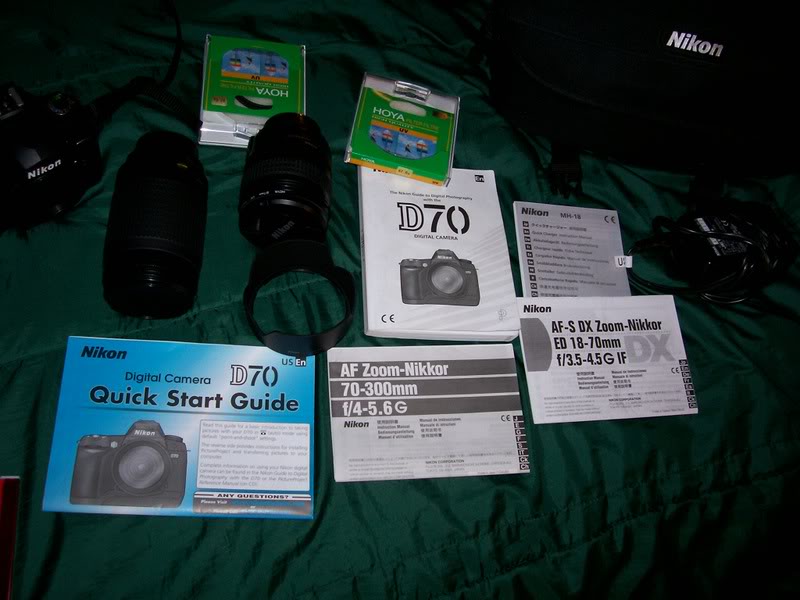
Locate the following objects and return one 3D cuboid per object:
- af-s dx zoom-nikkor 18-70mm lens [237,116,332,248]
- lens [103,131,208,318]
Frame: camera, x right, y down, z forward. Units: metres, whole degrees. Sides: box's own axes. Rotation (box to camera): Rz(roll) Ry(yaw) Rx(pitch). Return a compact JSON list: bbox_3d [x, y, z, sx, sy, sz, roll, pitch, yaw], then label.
[{"bbox_3d":[-0.092,-0.096,0.644,0.073,0.073,0.098,2,60,-4],"label":"af-s dx zoom-nikkor 18-70mm lens"},{"bbox_3d":[-0.195,-0.061,0.635,0.074,0.074,0.143,1,60,-5],"label":"lens"}]

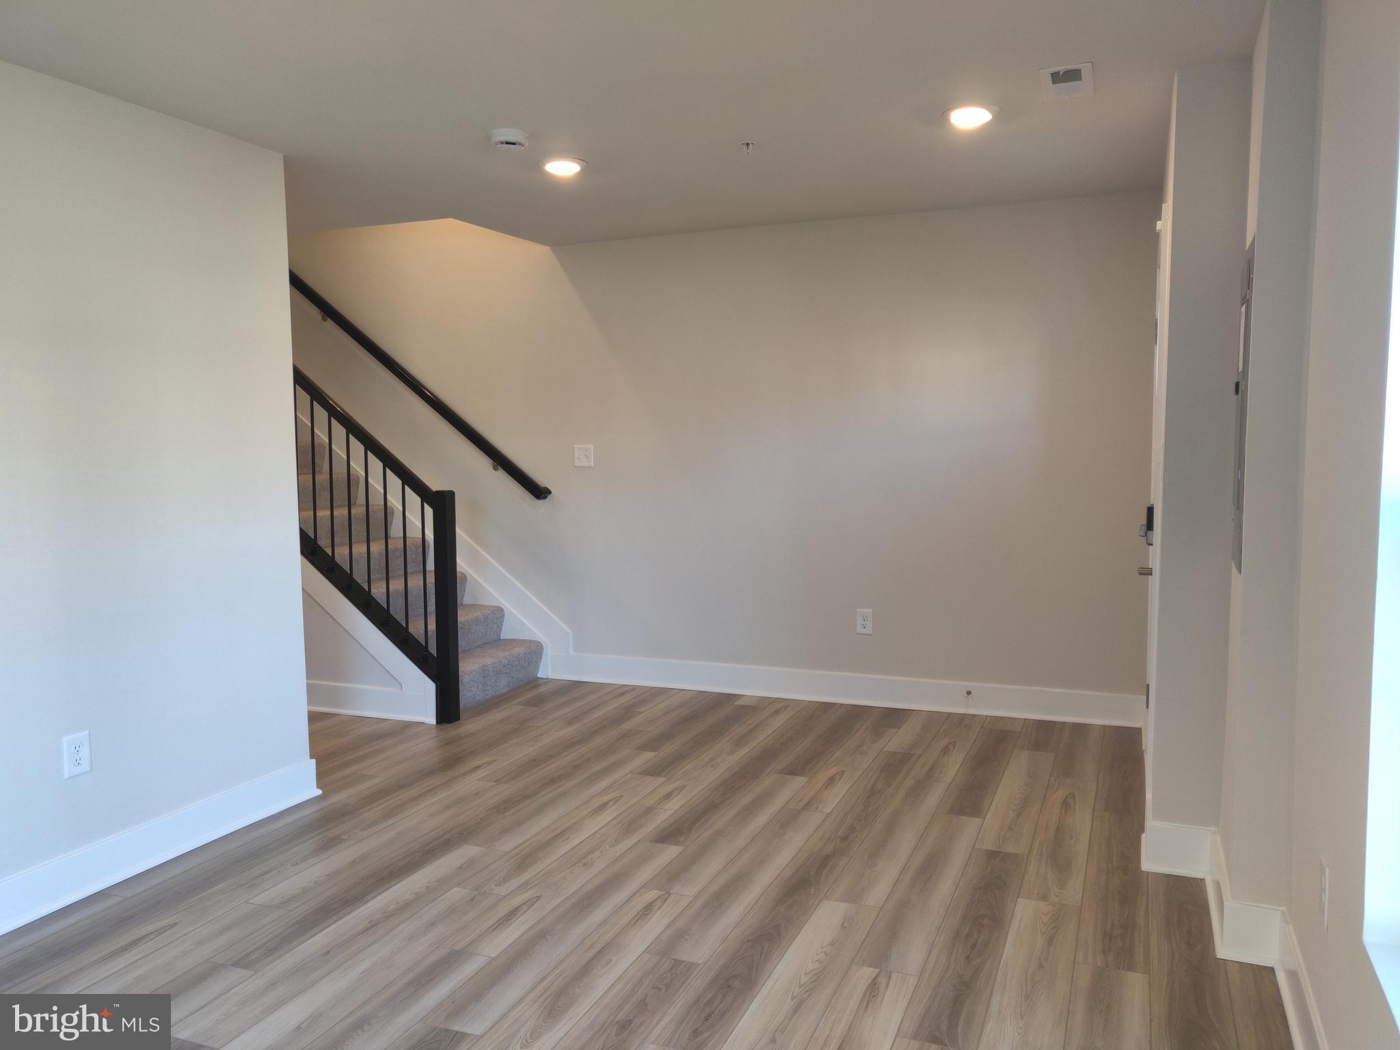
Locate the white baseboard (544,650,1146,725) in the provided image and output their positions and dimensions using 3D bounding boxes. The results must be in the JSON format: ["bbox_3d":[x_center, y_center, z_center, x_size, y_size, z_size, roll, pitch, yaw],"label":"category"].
[{"bbox_3d":[0.618,0.844,5.322,3.153,0.154,0.025,1,5,20],"label":"white baseboard"}]

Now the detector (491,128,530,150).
[{"bbox_3d":[-0.666,-1.354,3.550,0.137,0.045,0.137,-1,5,0],"label":"detector"}]

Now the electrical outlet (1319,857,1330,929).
[{"bbox_3d":[1.340,0.794,2.181,0.010,0.122,0.078,2,5,23],"label":"electrical outlet"}]

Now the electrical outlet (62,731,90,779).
[{"bbox_3d":[-1.903,0.704,3.097,0.010,0.122,0.078,2,5,23],"label":"electrical outlet"}]

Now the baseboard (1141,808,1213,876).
[{"bbox_3d":[1.502,1.021,3.191,0.185,0.158,0.025,1,5,21],"label":"baseboard"}]

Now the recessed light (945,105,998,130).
[{"bbox_3d":[0.913,-1.366,3.397,0.180,0.028,0.180,1,5,20],"label":"recessed light"}]

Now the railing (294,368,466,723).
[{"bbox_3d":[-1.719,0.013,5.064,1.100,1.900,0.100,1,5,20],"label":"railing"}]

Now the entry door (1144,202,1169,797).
[{"bbox_3d":[1.740,-0.011,3.817,0.080,2.100,1.010,2,5,23],"label":"entry door"}]

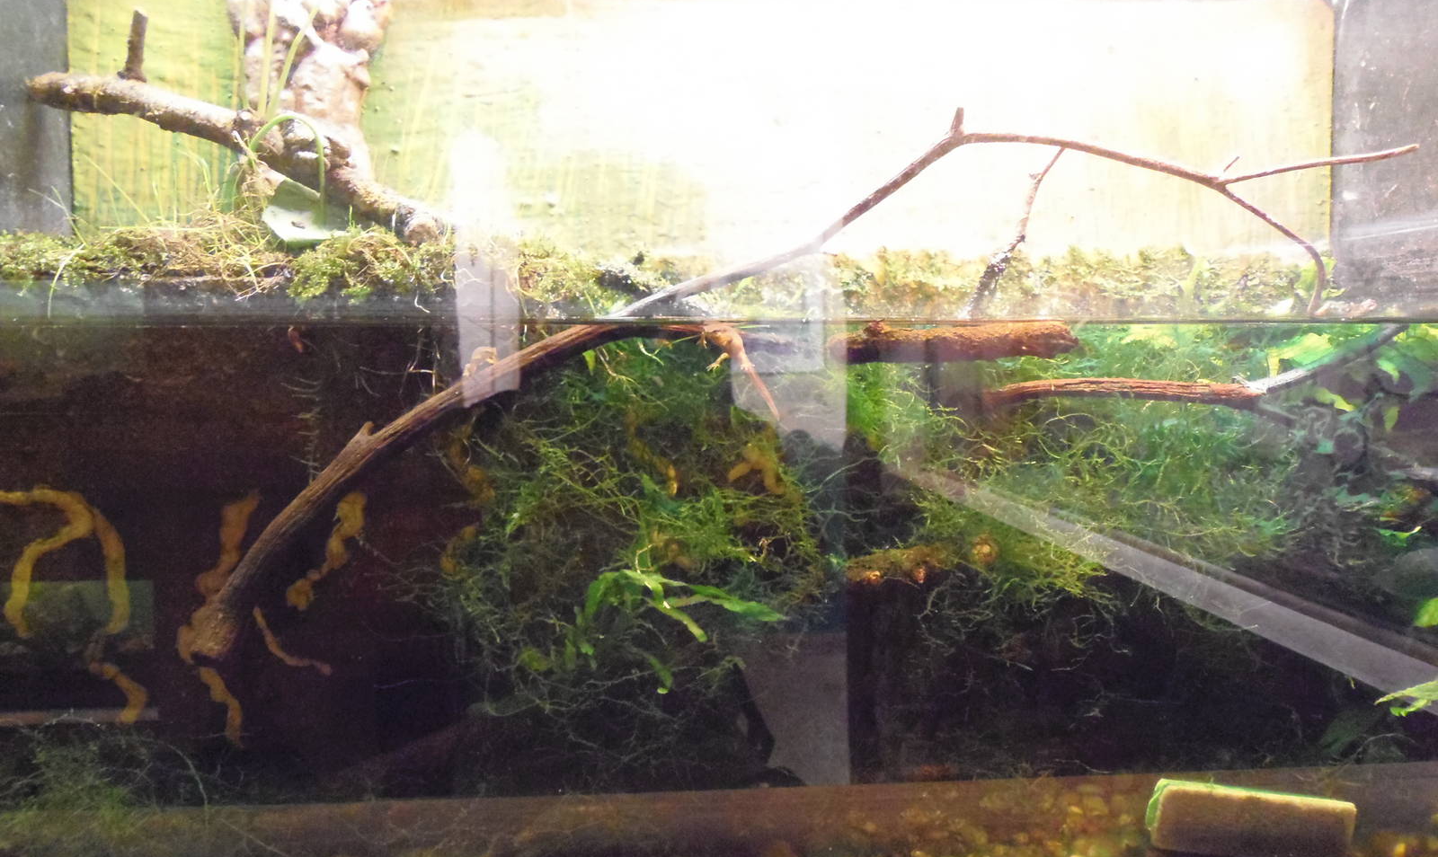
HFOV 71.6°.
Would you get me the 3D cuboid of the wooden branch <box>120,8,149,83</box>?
[{"bbox_3d":[-0.469,-0.306,0.800,0.018,0.055,0.018,7,0,-4],"label":"wooden branch"}]

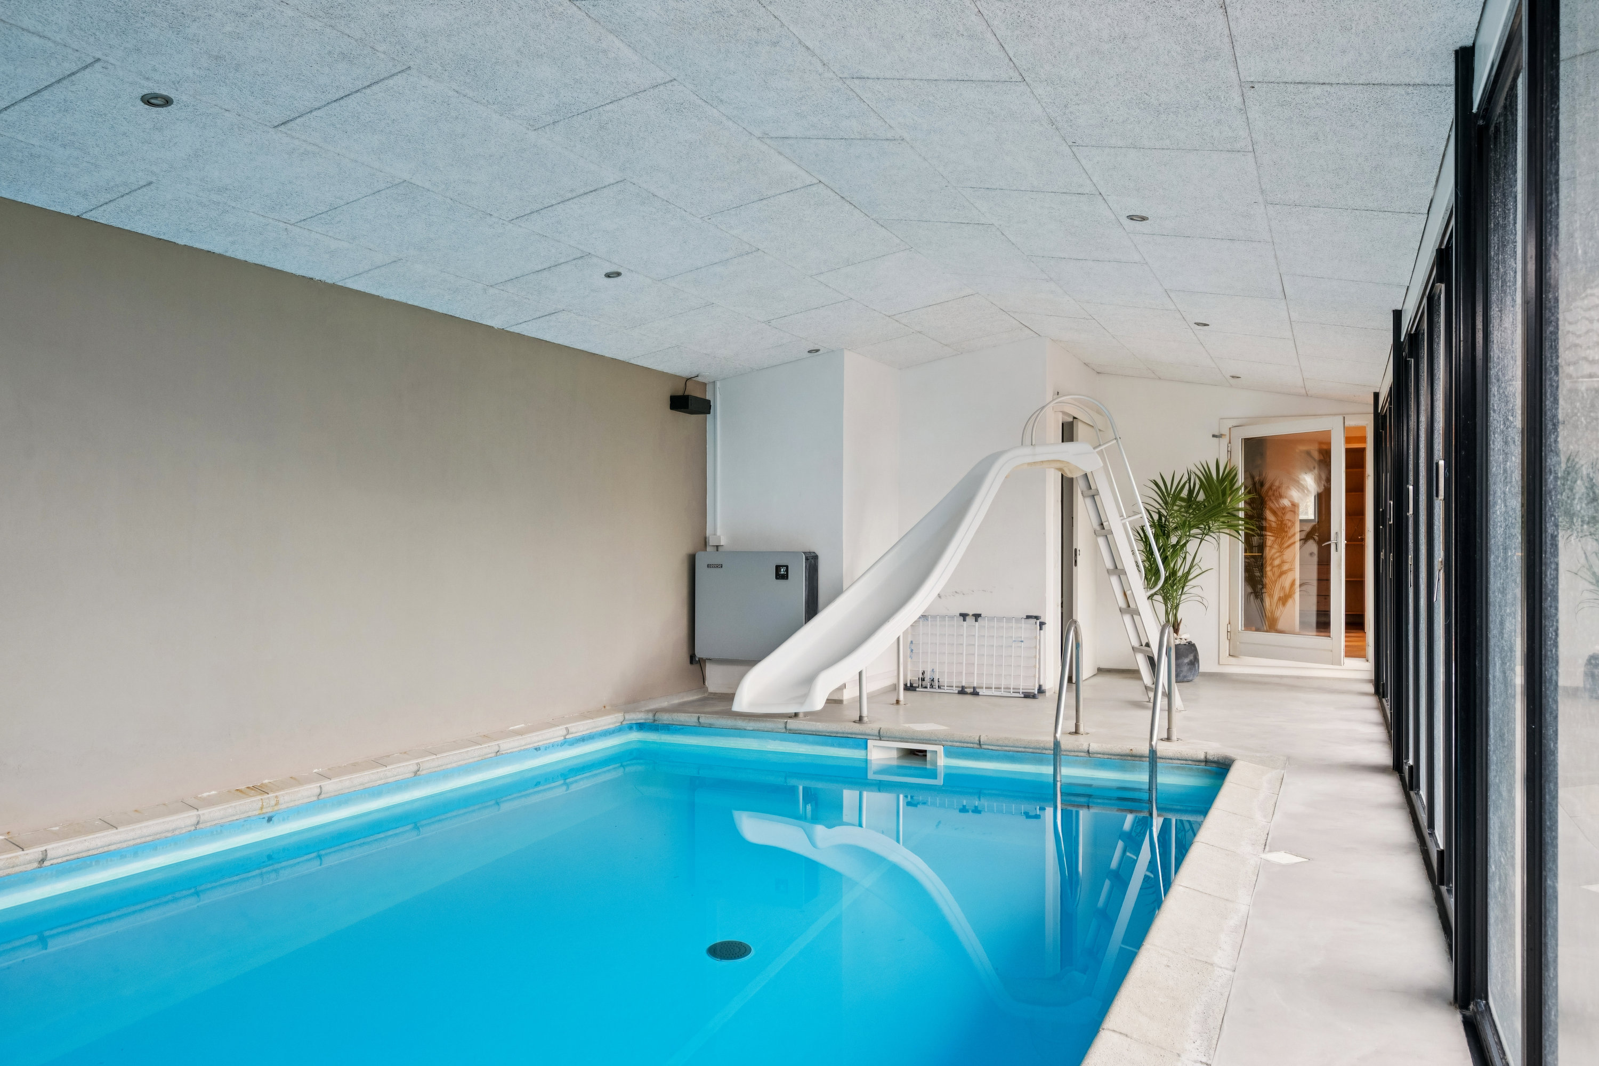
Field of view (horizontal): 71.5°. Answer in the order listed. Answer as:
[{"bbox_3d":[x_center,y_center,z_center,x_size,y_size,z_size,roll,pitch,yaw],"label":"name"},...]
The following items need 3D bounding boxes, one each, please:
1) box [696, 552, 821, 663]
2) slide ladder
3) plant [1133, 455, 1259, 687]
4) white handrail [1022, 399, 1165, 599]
[{"bbox_3d":[-0.290,0.516,7.745,0.840,0.770,0.240,0,-1,26],"label":"box"},{"bbox_3d":[1.994,0.135,7.408,0.980,2.040,0.460,0,-1,-3],"label":"slide ladder"},{"bbox_3d":[3.159,0.299,8.842,0.930,1.780,0.870,0,-1,26],"label":"plant"},{"bbox_3d":[1.946,-0.238,7.411,0.880,1.290,0.460,0,-1,-3],"label":"white handrail"}]

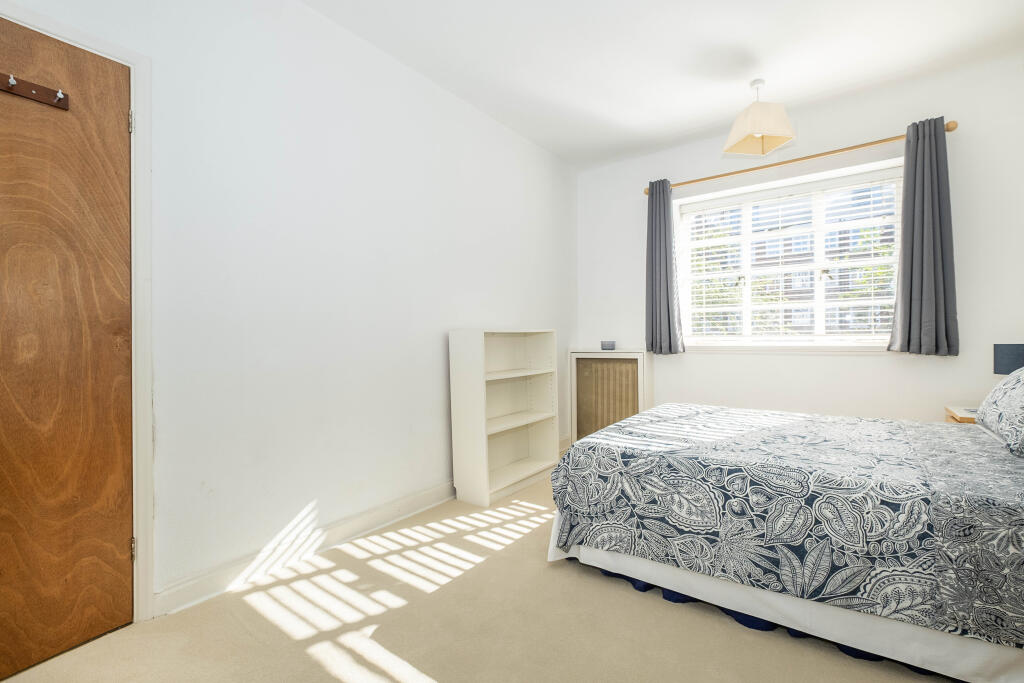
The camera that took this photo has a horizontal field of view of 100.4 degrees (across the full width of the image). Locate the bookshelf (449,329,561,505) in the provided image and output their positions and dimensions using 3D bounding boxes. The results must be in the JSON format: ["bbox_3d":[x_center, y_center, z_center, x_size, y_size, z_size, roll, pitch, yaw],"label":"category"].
[{"bbox_3d":[-0.016,0.472,2.995,0.285,1.060,0.800,-1,0,37],"label":"bookshelf"}]

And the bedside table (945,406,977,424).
[{"bbox_3d":[2.575,0.681,2.215,0.420,0.595,0.440,-1,0,37],"label":"bedside table"}]

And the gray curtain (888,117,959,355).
[{"bbox_3d":[2.466,-0.616,2.574,0.300,1.395,0.130,-1,0,37],"label":"gray curtain"}]

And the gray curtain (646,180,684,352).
[{"bbox_3d":[1.252,-0.605,3.506,0.300,1.395,0.130,-1,0,37],"label":"gray curtain"}]

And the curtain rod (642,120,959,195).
[{"bbox_3d":[1.852,-1.259,3.038,1.850,0.055,0.060,-1,0,37],"label":"curtain rod"}]

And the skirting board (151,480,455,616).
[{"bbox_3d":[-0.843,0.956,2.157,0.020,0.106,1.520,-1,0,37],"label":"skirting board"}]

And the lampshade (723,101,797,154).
[{"bbox_3d":[1.556,-1.347,2.692,0.290,0.235,0.290,0,0,1],"label":"lampshade"}]

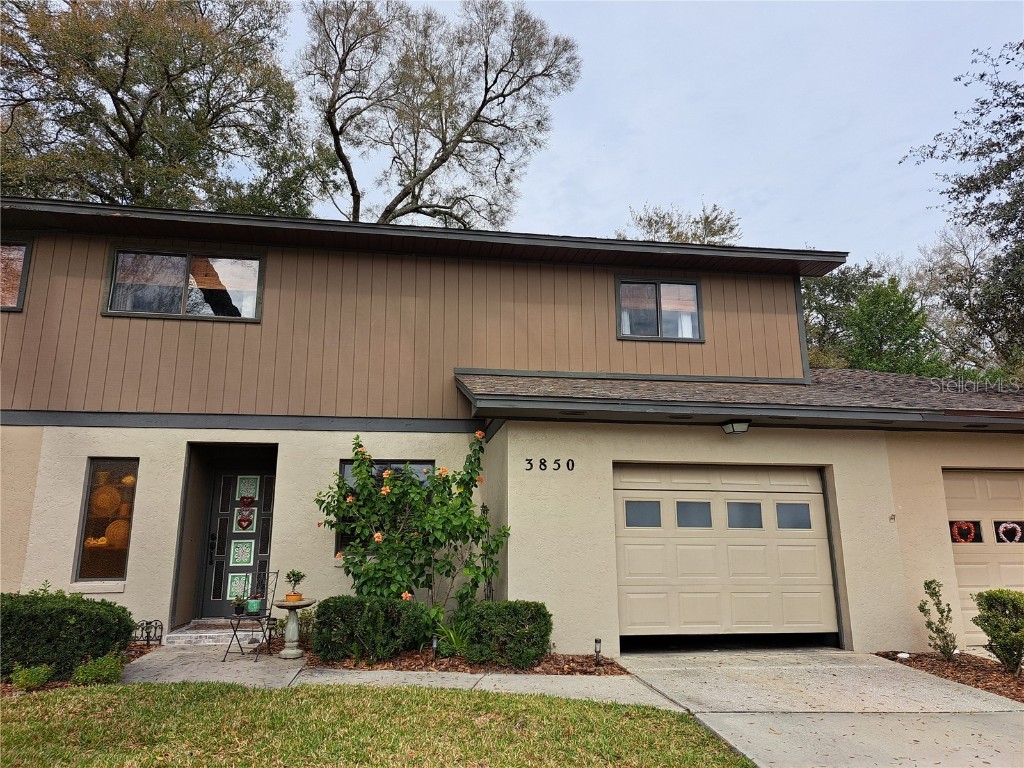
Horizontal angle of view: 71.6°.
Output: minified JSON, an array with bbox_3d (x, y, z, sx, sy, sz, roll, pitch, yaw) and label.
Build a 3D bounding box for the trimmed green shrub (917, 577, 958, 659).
[{"bbox_3d":[4.621,2.540,7.682,0.299,0.833,0.284,2,-13,-9],"label":"trimmed green shrub"}]

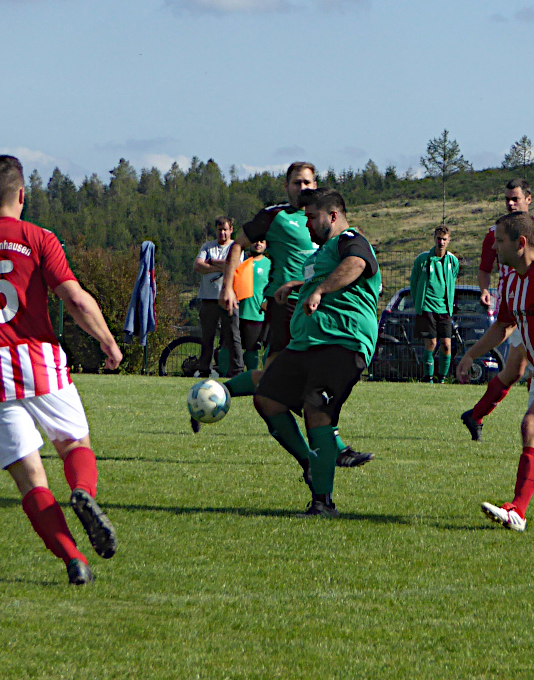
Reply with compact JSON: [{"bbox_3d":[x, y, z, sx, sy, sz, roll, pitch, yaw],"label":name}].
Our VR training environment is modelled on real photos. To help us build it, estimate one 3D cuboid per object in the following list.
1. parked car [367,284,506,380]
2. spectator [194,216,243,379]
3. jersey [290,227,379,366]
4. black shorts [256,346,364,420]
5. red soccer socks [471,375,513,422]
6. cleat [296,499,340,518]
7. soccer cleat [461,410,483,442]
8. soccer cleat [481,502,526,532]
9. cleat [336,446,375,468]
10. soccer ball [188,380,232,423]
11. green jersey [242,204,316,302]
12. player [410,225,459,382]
[{"bbox_3d":[2.330,0.005,37.100,1.730,1.460,4.400,1,1,3],"label":"parked car"},{"bbox_3d":[-0.542,-0.469,31.100,0.540,1.810,0.380,1,1,0],"label":"spectator"},{"bbox_3d":[0.344,-0.223,13.970,0.420,0.690,0.560,2,1,-28],"label":"jersey"},{"bbox_3d":[0.236,0.210,14.100,0.480,0.450,0.430,0,2,-30],"label":"black shorts"},{"bbox_3d":[1.557,0.413,19.300,0.130,0.360,0.140,28,21,-46],"label":"red soccer socks"},{"bbox_3d":[0.261,0.846,13.970,0.280,0.110,0.105,-1,2,-40],"label":"cleat"},{"bbox_3d":[1.429,0.600,19.400,0.110,0.280,0.100,-29,-20,12],"label":"soccer cleat"},{"bbox_3d":[1.150,0.864,13.500,0.280,0.115,0.105,-27,-7,-30],"label":"soccer cleat"},{"bbox_3d":[0.530,0.707,16.750,0.280,0.115,0.105,13,3,28],"label":"cleat"},{"bbox_3d":[-0.292,0.312,14.050,0.220,0.220,0.220,1,1,0],"label":"soccer ball"},{"bbox_3d":[0.172,-0.516,16.800,0.620,0.640,0.320,-3,3,-9],"label":"green jersey"},{"bbox_3d":[1.872,-0.402,31.100,0.530,1.790,0.360,1,1,1],"label":"player"}]

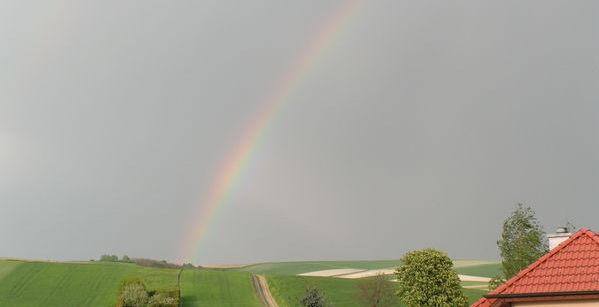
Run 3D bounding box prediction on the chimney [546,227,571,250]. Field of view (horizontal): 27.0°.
[{"bbox_3d":[7.993,2.746,38.000,0.780,0.980,0.680,-5,-9,25],"label":"chimney"}]

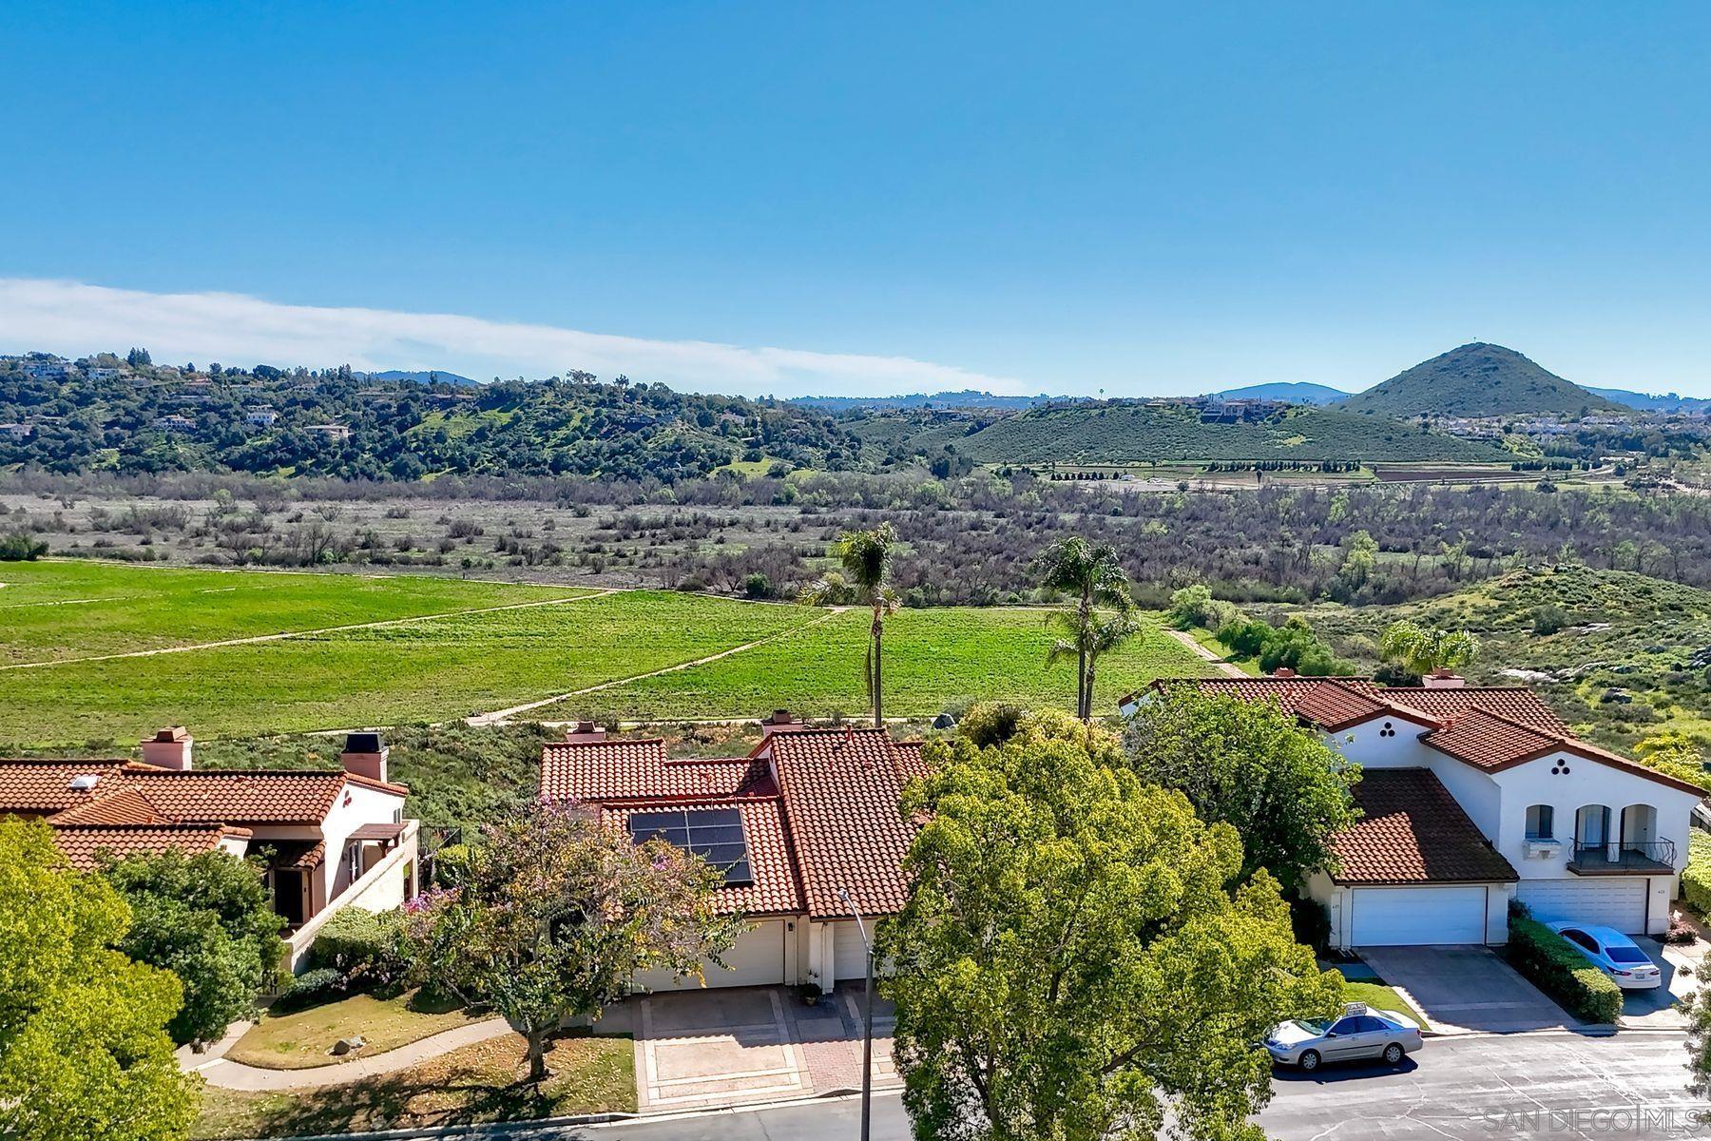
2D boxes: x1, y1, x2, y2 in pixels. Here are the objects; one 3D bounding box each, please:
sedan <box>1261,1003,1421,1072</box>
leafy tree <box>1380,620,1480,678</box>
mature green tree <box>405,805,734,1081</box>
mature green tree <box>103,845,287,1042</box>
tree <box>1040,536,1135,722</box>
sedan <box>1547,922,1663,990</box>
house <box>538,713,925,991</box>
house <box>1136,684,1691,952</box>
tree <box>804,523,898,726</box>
[{"bbox_3d":[14.648,13.769,37.527,4.805,1.490,1.795,-1,7,-11],"label":"sedan"},{"bbox_3d":[28.884,6.912,62.818,5.100,8.500,5.000,0,7,0],"label":"leafy tree"},{"bbox_3d":[-7.825,10.626,35.377,9.100,7.700,8.600,0,7,0],"label":"mature green tree"},{"bbox_3d":[-19.427,11.220,36.462,4.900,6.200,4.900,0,7,0],"label":"mature green tree"},{"bbox_3d":[10.638,5.188,58.075,4.700,13.000,4.500,0,7,0],"label":"tree"},{"bbox_3d":[26.041,12.988,43.398,1.810,1.455,4.780,0,7,-1],"label":"sedan"},{"bbox_3d":[-3.741,9.509,48.136,16.400,6.600,17.800,-1,7,-11],"label":"house"},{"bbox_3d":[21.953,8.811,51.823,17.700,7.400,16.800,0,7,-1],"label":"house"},{"bbox_3d":[-0.211,4.558,60.519,4.600,13.600,4.600,0,7,0],"label":"tree"}]

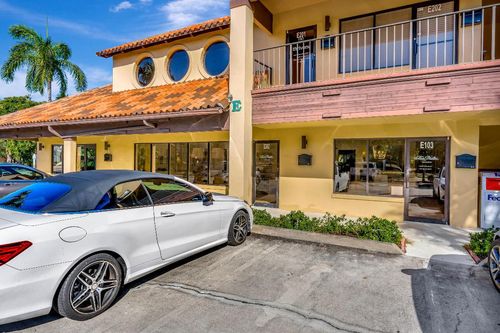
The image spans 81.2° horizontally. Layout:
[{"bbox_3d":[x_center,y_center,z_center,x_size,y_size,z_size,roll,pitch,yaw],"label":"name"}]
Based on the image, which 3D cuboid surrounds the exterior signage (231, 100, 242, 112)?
[{"bbox_3d":[-0.362,-1.605,7.779,0.290,0.309,0.040,1,1,29],"label":"exterior signage"}]

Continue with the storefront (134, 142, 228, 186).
[{"bbox_3d":[-2.729,-0.110,11.063,4.760,1.550,0.130,1,1,29],"label":"storefront"}]

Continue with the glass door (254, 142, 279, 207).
[{"bbox_3d":[0.519,0.242,9.301,0.949,2.090,0.130,1,1,29],"label":"glass door"}]

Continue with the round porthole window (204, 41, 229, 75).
[{"bbox_3d":[-1.174,-3.821,10.374,1.185,1.185,0.140,1,1,29],"label":"round porthole window"}]

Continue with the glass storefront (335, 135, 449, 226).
[{"bbox_3d":[3.595,0.315,7.629,2.719,2.110,0.130,1,1,29],"label":"glass storefront"}]

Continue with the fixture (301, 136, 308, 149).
[{"bbox_3d":[1.605,-0.715,8.585,0.130,0.380,0.165,1,1,29],"label":"fixture"}]

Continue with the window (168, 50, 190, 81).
[{"bbox_3d":[-2.750,-3.858,11.231,1.170,1.170,0.140,1,1,29],"label":"window"}]

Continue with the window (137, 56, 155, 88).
[{"bbox_3d":[-4.295,-3.901,12.070,1.153,1.153,0.140,1,1,29],"label":"window"}]

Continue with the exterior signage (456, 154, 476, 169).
[{"bbox_3d":[5.040,-0.115,6.786,0.379,0.329,0.060,1,1,29],"label":"exterior signage"}]

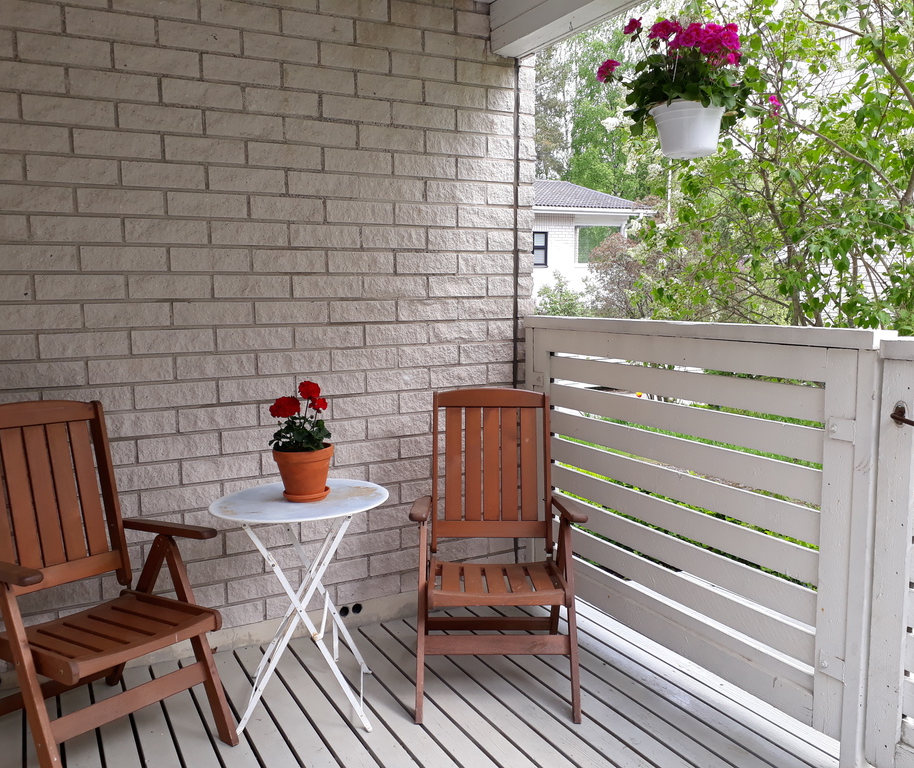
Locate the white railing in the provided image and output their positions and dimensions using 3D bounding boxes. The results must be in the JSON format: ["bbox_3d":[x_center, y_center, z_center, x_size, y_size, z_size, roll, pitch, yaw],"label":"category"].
[{"bbox_3d":[0.761,0.415,2.981,0.100,1.290,1.760,-4,7,-26],"label":"white railing"}]

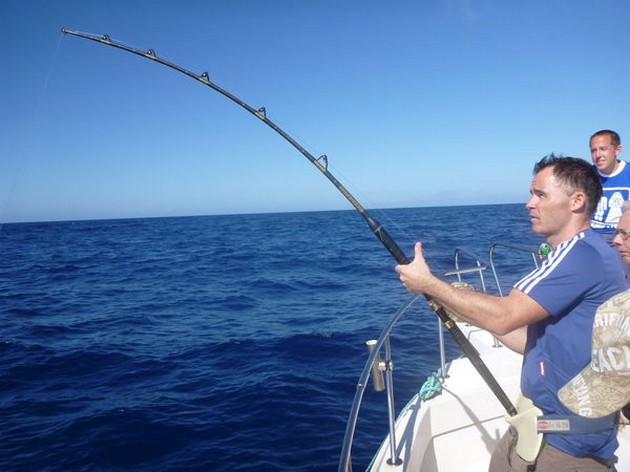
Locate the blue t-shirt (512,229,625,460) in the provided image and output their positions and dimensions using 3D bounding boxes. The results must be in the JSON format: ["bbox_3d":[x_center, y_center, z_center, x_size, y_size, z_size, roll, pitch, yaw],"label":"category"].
[{"bbox_3d":[0.797,0.314,1.600,0.310,0.650,0.470,0,3,29],"label":"blue t-shirt"}]

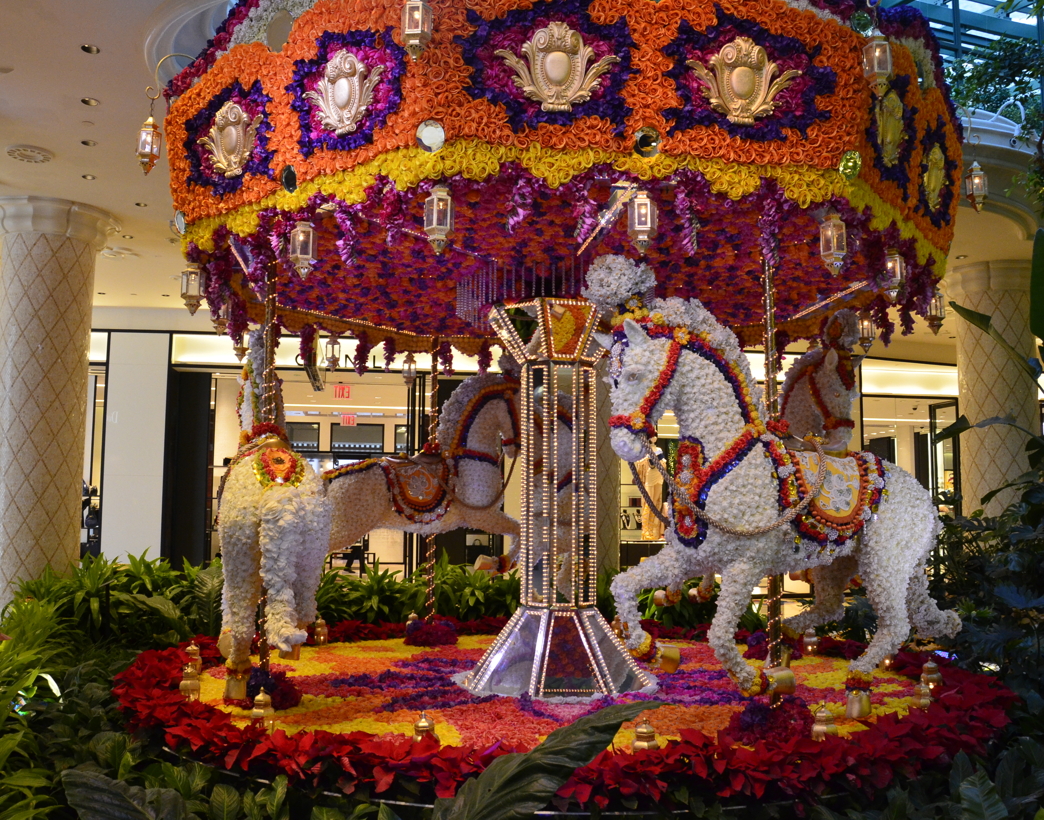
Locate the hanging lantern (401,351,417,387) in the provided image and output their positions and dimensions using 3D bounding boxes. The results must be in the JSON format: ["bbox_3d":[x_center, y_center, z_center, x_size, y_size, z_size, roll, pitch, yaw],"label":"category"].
[{"bbox_3d":[-1.110,-0.397,9.152,0.140,0.346,0.132,3,-6,-29],"label":"hanging lantern"}]

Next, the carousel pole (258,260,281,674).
[{"bbox_3d":[-1.545,0.325,5.609,0.066,2.588,0.066,2,-5,-15],"label":"carousel pole"}]

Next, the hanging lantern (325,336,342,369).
[{"bbox_3d":[-1.699,-0.510,8.318,0.132,0.328,0.140,-4,-6,39],"label":"hanging lantern"}]

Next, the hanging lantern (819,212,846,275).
[{"bbox_3d":[1.533,-0.823,4.532,0.140,0.333,0.132,3,-6,-30],"label":"hanging lantern"}]

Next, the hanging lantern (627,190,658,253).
[{"bbox_3d":[0.543,-0.851,4.186,0.140,0.310,0.132,1,-5,-7],"label":"hanging lantern"}]

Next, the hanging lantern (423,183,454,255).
[{"bbox_3d":[-0.380,-0.862,4.208,0.140,0.325,0.132,-1,-5,13],"label":"hanging lantern"}]

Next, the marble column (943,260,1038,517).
[{"bbox_3d":[5.808,0.425,11.243,1.250,4.197,1.250,-2,-6,27],"label":"marble column"}]

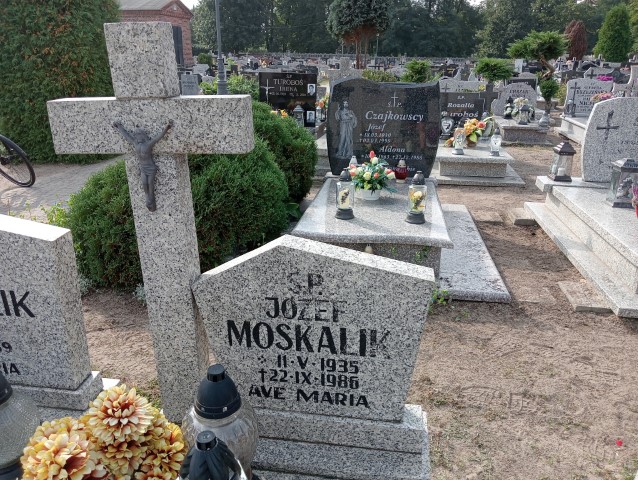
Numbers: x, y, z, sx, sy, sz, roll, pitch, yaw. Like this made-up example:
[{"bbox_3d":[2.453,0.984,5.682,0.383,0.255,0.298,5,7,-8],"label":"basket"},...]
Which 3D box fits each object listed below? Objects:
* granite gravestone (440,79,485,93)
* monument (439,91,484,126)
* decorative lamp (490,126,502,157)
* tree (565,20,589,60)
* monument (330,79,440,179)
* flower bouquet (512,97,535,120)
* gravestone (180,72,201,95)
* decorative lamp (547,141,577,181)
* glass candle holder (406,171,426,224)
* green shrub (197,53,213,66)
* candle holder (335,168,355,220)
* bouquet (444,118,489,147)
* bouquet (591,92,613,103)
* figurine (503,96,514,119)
[{"bbox_3d":[2.951,-2.955,10.639,0.945,0.714,0.120,3,20,9],"label":"granite gravestone"},{"bbox_3d":[2.039,-1.786,7.366,0.633,0.618,0.100,3,20,9],"label":"monument"},{"bbox_3d":[2.240,-1.230,6.466,0.125,0.330,0.125,2,20,8],"label":"decorative lamp"},{"bbox_3d":[17.775,-13.155,35.721,1.650,3.740,1.600,-1,19,0],"label":"tree"},{"bbox_3d":[0.559,-0.974,4.506,0.964,0.842,0.100,3,20,9],"label":"monument"},{"bbox_3d":[3.894,-2.470,9.767,0.419,0.414,0.350,3,20,9],"label":"flower bouquet"},{"bbox_3d":[-4.020,-4.802,16.317,0.620,0.840,0.200,0,19,3],"label":"gravestone"},{"bbox_3d":[2.276,-0.733,4.811,0.170,0.345,0.170,3,19,8],"label":"decorative lamp"},{"bbox_3d":[0.653,-0.288,3.449,0.125,0.335,0.125,3,19,8],"label":"glass candle holder"},{"bbox_3d":[-5.207,-8.179,23.696,0.678,0.700,0.680,3,19,8],"label":"green shrub"},{"bbox_3d":[0.177,-0.314,3.517,0.125,0.335,0.125,3,19,8],"label":"candle holder"},{"bbox_3d":[1.978,-1.423,6.826,0.573,0.320,0.380,3,20,9],"label":"bouquet"},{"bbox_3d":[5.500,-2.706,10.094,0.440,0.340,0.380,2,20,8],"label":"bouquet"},{"bbox_3d":[3.708,-2.562,10.040,0.215,0.401,0.180,3,20,9],"label":"figurine"}]

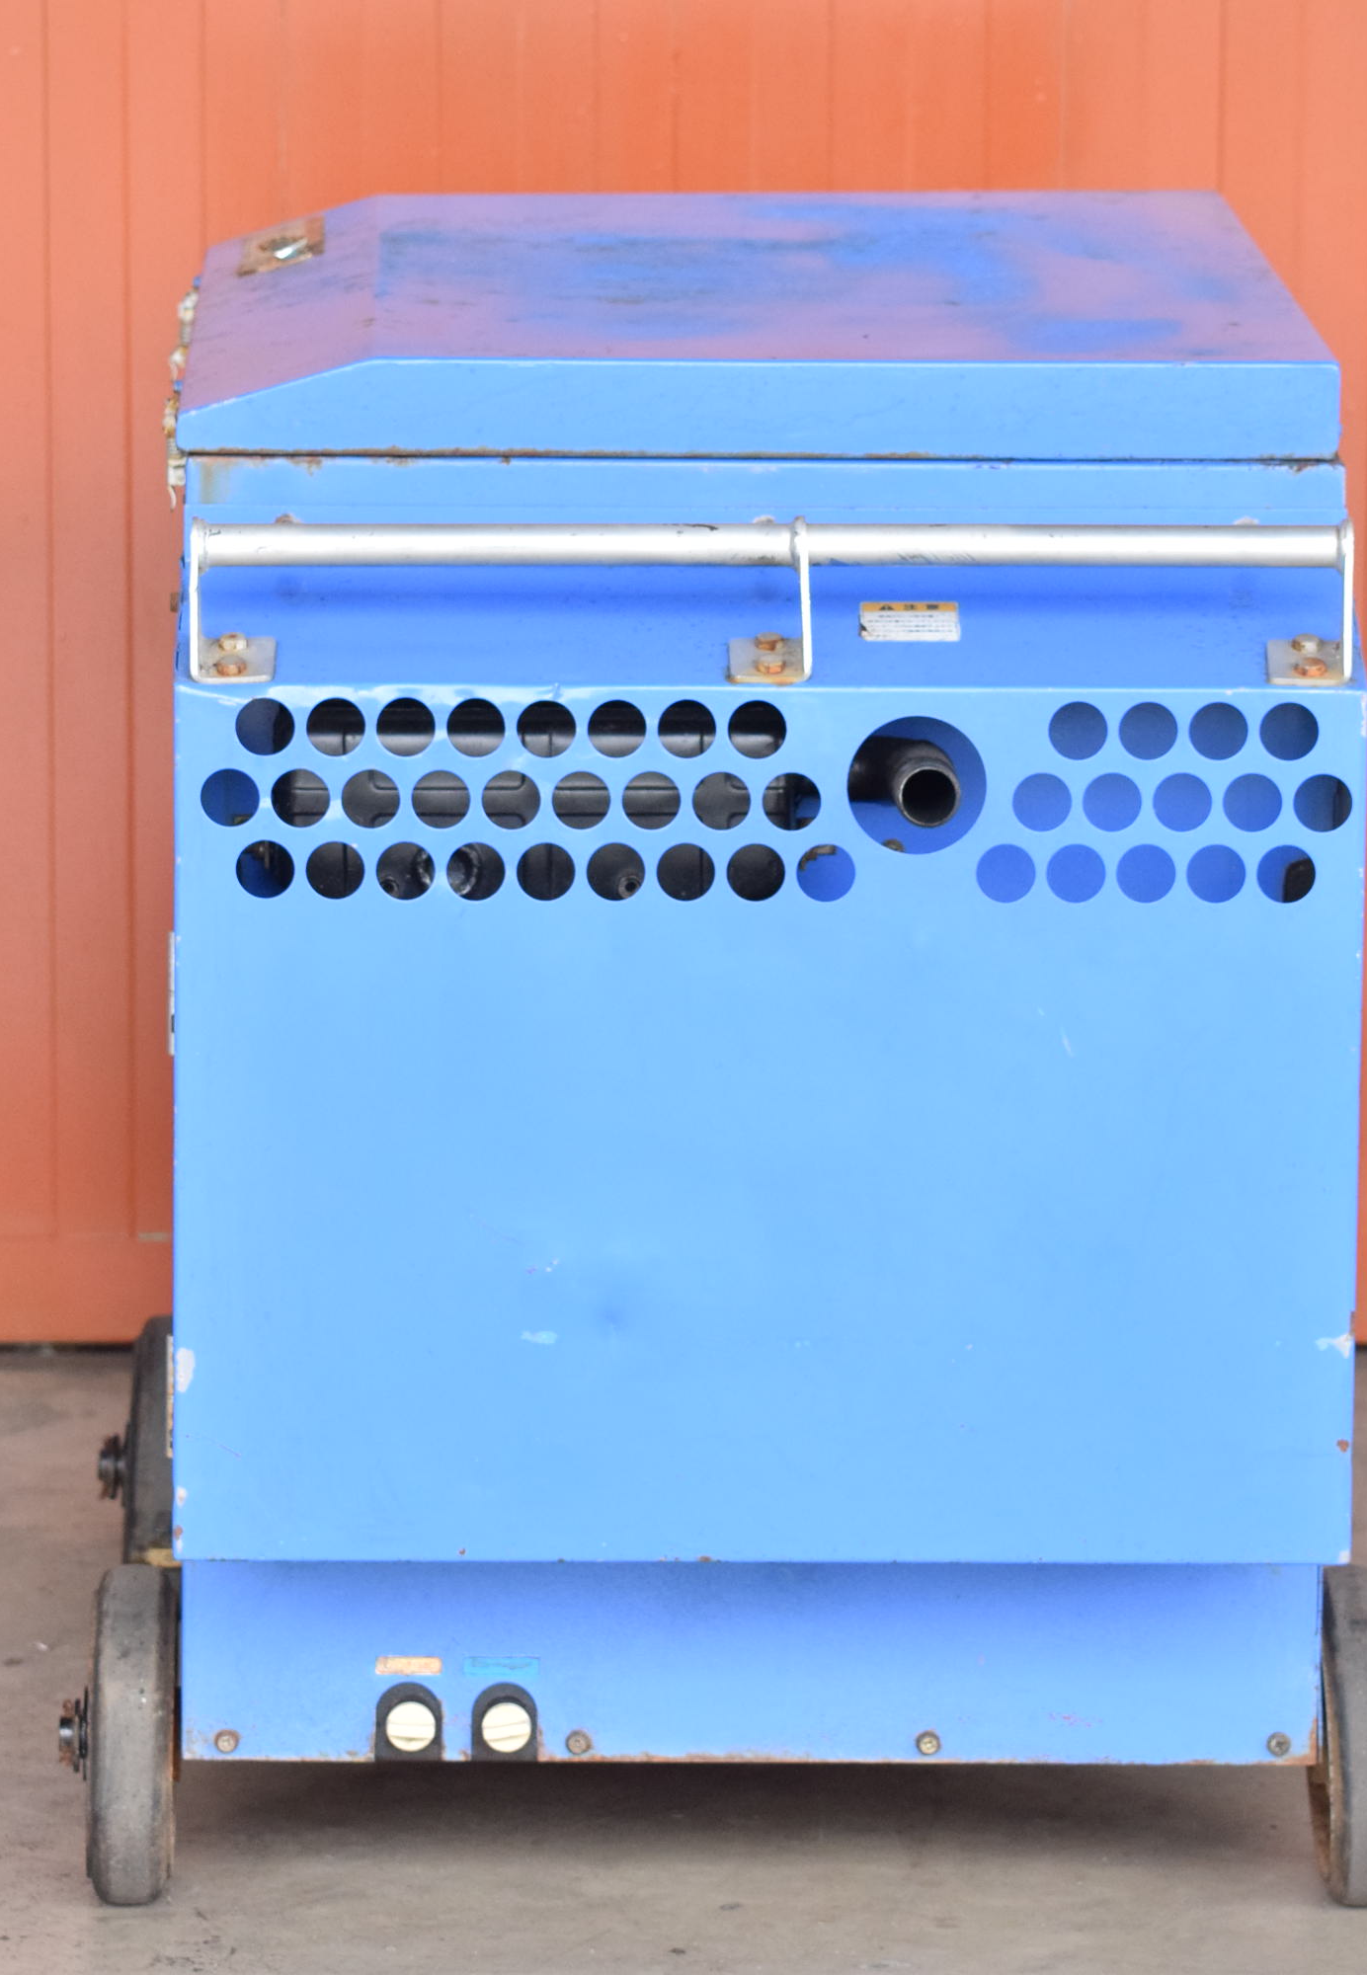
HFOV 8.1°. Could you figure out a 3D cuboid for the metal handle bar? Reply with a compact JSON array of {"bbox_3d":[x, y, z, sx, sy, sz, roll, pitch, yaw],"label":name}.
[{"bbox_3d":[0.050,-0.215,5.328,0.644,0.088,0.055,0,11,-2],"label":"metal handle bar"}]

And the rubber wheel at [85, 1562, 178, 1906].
[{"bbox_3d":[-0.324,0.440,5.640,0.050,0.200,0.200,0,11,-2],"label":"rubber wheel"}]

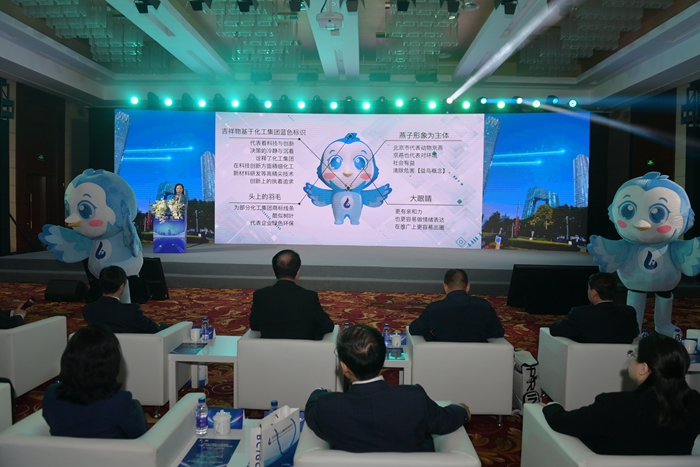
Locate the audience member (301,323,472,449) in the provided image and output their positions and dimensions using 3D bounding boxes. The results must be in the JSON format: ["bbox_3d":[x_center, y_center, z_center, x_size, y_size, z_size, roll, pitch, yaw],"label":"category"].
[{"bbox_3d":[0.153,0.916,2.200,0.740,1.160,0.820,1,3,-2],"label":"audience member"}]

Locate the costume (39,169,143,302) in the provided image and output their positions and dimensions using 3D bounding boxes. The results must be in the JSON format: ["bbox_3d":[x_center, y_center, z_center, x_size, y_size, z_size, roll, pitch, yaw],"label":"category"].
[{"bbox_3d":[-3.790,0.128,6.950,1.420,2.150,1.050,1,3,9],"label":"costume"}]

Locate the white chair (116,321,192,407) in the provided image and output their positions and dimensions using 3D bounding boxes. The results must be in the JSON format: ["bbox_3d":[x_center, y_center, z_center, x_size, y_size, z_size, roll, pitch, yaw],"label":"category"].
[{"bbox_3d":[-1.727,1.050,3.771,0.724,0.584,0.588,1,3,3],"label":"white chair"}]

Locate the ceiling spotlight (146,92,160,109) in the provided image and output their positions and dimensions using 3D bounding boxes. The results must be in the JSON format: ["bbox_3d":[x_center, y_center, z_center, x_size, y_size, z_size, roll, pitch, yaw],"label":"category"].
[{"bbox_3d":[-6.088,-4.081,14.424,0.360,0.550,0.360,1,3,2],"label":"ceiling spotlight"}]

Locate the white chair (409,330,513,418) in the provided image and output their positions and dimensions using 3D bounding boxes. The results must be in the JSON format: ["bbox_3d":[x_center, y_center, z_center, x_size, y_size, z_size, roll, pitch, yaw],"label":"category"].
[{"bbox_3d":[0.833,1.100,3.711,0.724,0.584,0.588,1,3,3],"label":"white chair"}]

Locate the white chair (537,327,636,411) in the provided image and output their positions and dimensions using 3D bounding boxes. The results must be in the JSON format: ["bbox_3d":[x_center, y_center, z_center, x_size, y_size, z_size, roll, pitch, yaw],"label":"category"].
[{"bbox_3d":[1.940,1.124,3.680,0.770,0.650,0.600,1,3,-3],"label":"white chair"}]

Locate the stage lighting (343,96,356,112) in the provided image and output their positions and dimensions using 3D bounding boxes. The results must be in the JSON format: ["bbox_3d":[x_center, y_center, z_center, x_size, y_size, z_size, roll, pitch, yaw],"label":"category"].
[{"bbox_3d":[-0.015,-3.911,14.197,0.360,0.550,0.360,1,3,2],"label":"stage lighting"}]

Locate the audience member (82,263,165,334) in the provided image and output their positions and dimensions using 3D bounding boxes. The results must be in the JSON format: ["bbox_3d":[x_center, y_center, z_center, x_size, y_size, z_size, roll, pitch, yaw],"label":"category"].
[{"bbox_3d":[-1.860,0.811,3.970,0.660,1.140,0.850,1,3,12],"label":"audience member"}]

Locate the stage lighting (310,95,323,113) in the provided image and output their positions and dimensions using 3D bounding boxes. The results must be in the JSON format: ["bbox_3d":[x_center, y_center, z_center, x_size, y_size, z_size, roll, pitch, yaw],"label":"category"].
[{"bbox_3d":[-1.006,-3.942,14.234,0.360,0.550,0.360,1,3,2],"label":"stage lighting"}]

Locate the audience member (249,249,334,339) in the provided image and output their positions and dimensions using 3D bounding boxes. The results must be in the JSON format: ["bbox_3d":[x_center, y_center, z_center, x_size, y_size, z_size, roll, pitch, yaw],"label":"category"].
[{"bbox_3d":[-0.484,0.767,3.930,0.660,1.270,0.850,1,3,2],"label":"audience member"}]

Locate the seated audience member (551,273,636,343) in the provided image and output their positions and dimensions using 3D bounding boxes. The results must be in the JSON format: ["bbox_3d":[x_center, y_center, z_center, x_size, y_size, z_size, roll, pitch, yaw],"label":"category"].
[{"bbox_3d":[1.933,0.846,4.000,0.650,1.105,0.880,1,3,-5],"label":"seated audience member"}]

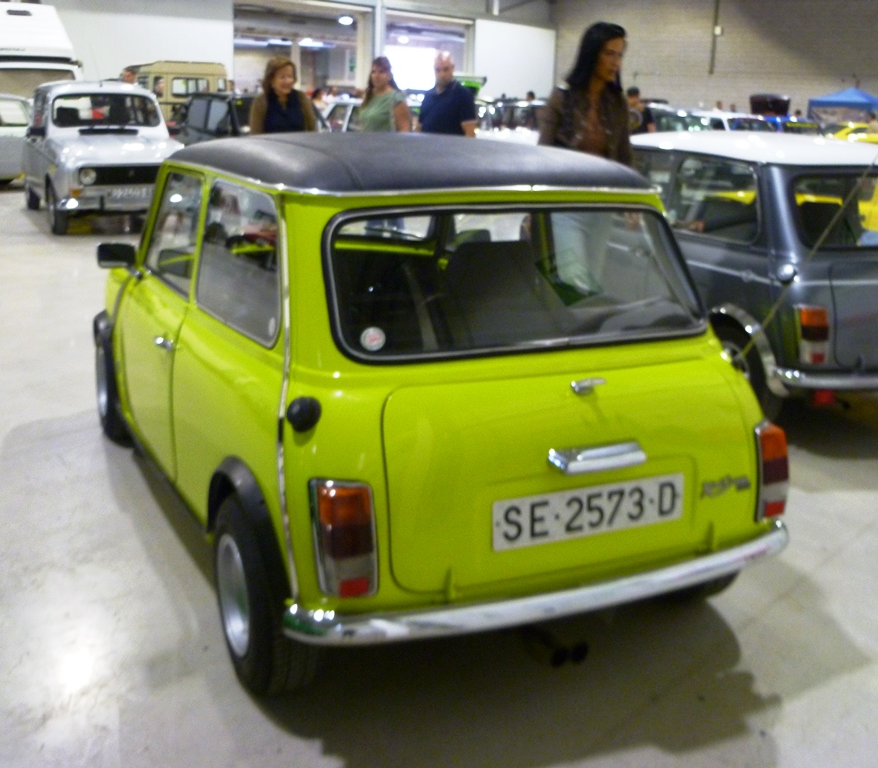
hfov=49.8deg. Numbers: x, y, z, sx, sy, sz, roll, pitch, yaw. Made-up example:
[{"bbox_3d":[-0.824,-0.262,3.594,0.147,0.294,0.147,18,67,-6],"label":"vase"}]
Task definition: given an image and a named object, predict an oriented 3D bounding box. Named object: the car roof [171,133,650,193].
[{"bbox_3d":[-0.116,-0.686,2.853,1.120,0.145,1.290,-5,18,-26],"label":"car roof"}]

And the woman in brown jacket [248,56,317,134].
[{"bbox_3d":[-1.019,-1.230,6.132,0.470,1.690,0.300,-2,16,-14],"label":"woman in brown jacket"}]

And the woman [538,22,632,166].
[{"bbox_3d":[0.530,-0.534,3.840,0.450,1.750,0.320,-10,20,-38],"label":"woman"}]

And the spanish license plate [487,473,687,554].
[{"bbox_3d":[0.336,0.286,2.110,0.515,0.110,0.015,-5,10,-26],"label":"spanish license plate"}]

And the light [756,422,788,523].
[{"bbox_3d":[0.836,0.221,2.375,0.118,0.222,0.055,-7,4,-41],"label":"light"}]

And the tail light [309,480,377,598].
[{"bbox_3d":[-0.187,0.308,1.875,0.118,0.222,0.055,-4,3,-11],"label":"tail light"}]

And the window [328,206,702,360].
[{"bbox_3d":[0.210,-0.258,2.284,1.000,0.360,0.070,-5,-16,-26],"label":"window"}]

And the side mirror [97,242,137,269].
[{"bbox_3d":[-1.087,-0.434,3.200,0.135,0.090,0.060,-8,19,-33],"label":"side mirror"}]

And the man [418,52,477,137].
[{"bbox_3d":[0.014,-1.512,7.049,0.490,1.810,0.310,7,17,16],"label":"man"}]

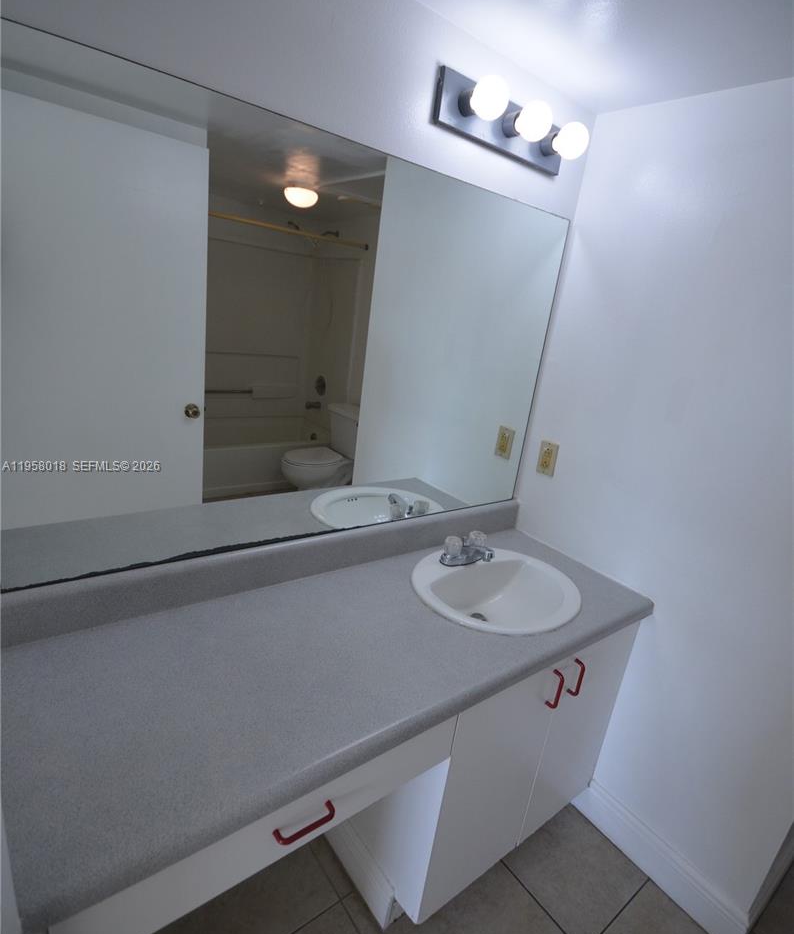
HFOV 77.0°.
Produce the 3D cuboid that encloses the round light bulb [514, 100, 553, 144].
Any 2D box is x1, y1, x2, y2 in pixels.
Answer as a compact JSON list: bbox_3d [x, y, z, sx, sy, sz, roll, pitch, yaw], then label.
[{"bbox_3d":[0.331,-0.842,1.214,0.081,0.081,0.090,-6,21,-37],"label":"round light bulb"}]

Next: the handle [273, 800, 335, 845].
[{"bbox_3d":[-0.148,0.587,0.819,0.105,0.010,0.030,-6,21,-37],"label":"handle"}]

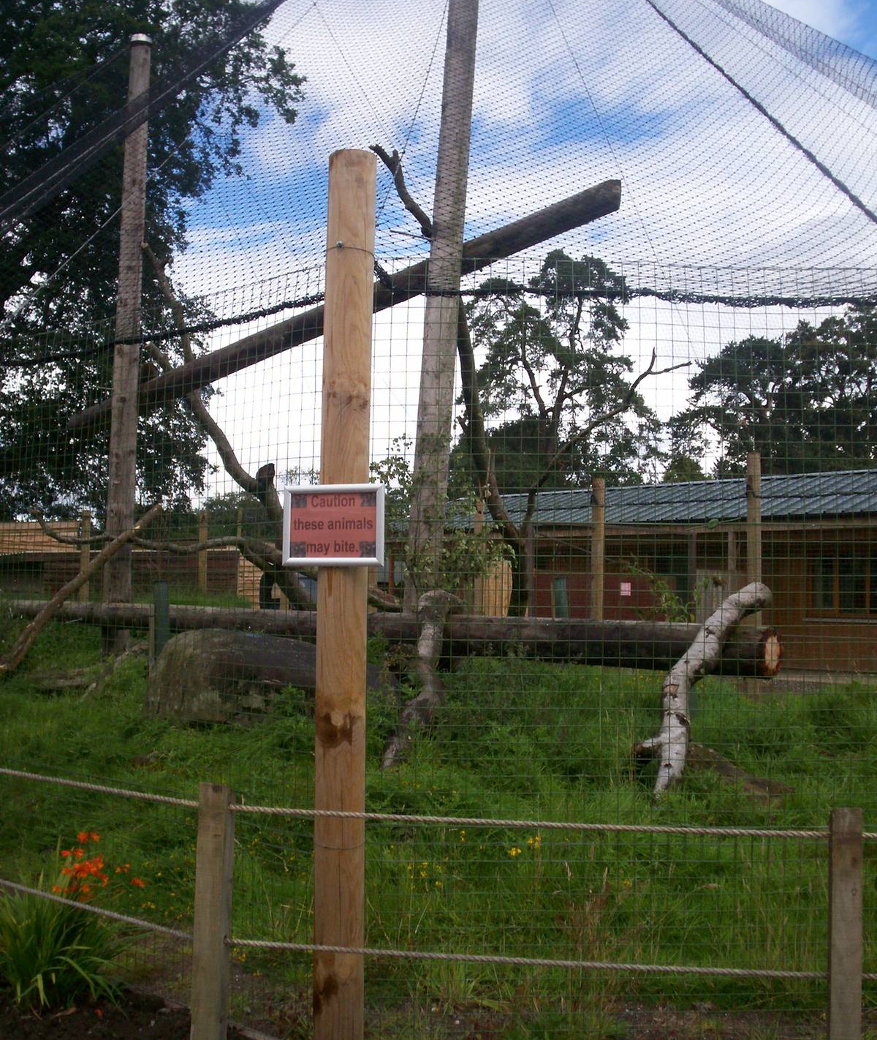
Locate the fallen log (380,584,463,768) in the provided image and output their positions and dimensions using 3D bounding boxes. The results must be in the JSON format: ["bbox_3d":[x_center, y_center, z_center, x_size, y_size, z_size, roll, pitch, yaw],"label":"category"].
[{"bbox_3d":[-0.129,1.205,9.300,0.580,1.250,0.800,1,-3,0],"label":"fallen log"}]

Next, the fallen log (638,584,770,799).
[{"bbox_3d":[1.805,1.132,8.300,0.900,1.330,0.850,1,-3,0],"label":"fallen log"}]

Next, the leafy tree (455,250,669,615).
[{"bbox_3d":[3.291,-2.332,32.242,5.500,9.794,5.200,1,-3,0],"label":"leafy tree"}]

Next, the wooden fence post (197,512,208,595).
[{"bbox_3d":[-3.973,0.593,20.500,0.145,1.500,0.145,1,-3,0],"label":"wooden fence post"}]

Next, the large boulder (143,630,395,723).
[{"bbox_3d":[-1.449,1.340,10.400,2.050,0.820,1.200,1,-3,0],"label":"large boulder"}]

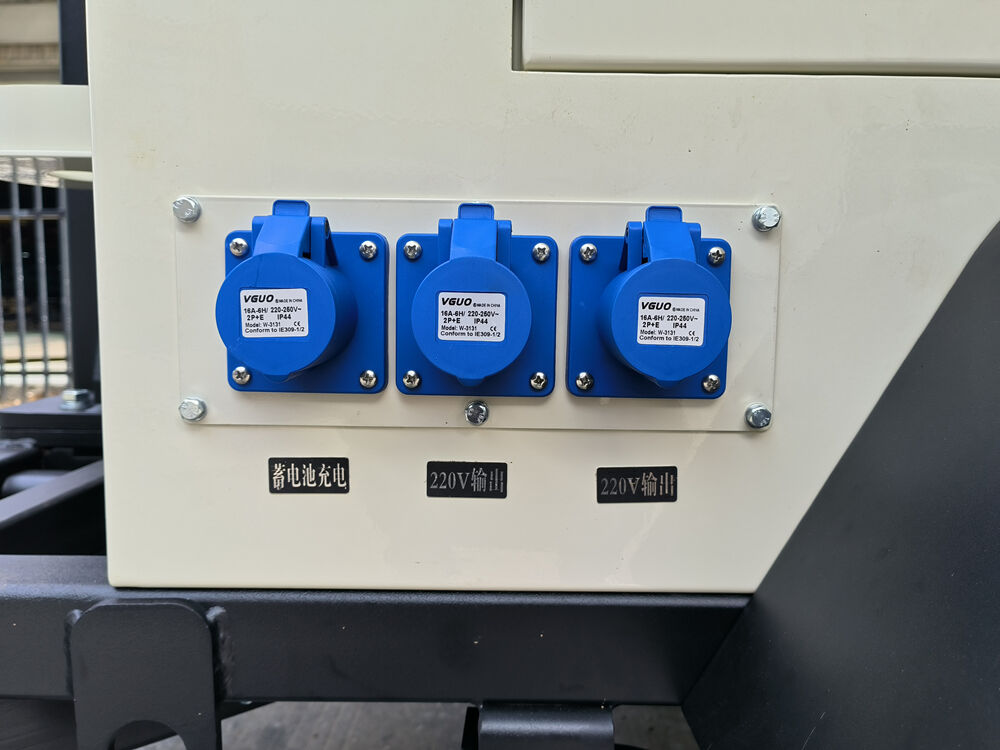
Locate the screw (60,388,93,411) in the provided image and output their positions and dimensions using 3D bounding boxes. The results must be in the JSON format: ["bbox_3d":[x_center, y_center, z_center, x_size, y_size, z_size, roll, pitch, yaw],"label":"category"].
[{"bbox_3d":[-0.368,0.022,0.680,0.030,0.016,0.030,1,5,0],"label":"screw"}]

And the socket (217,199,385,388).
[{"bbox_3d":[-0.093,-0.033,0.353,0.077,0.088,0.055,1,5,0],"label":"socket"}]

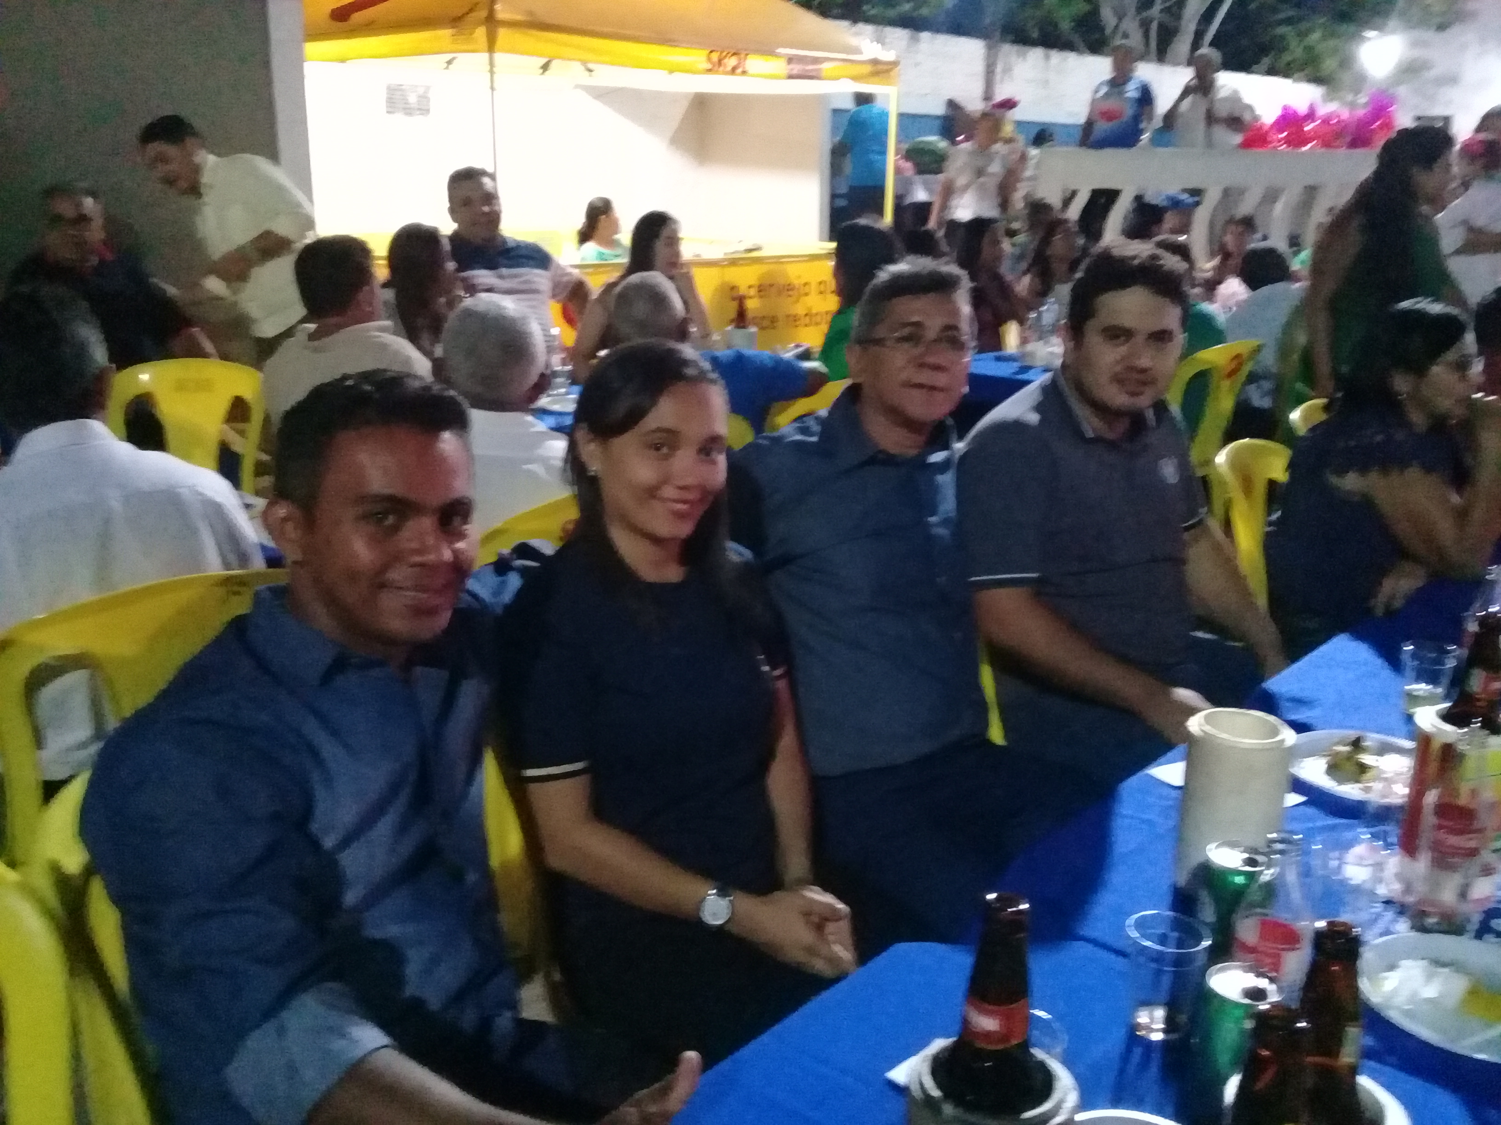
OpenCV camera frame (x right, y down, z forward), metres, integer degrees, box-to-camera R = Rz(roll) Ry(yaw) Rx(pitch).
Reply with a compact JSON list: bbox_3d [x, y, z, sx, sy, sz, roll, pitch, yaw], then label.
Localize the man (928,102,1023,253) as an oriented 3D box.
[{"bbox_3d":[1.387,-1.863,8.338,0.550,1.730,0.380,4,17,12],"label":"man"}]

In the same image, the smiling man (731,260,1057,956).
[{"bbox_3d":[0.297,0.262,1.860,0.550,1.316,0.800,-11,18,-37],"label":"smiling man"}]

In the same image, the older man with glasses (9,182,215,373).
[{"bbox_3d":[-1.798,-0.380,3.818,0.600,1.348,0.750,-8,17,-30],"label":"older man with glasses"}]

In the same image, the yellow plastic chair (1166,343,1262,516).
[{"bbox_3d":[1.384,-0.318,4.569,0.520,0.880,0.440,14,21,39],"label":"yellow plastic chair"}]

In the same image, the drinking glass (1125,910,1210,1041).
[{"bbox_3d":[0.342,0.346,1.115,0.068,0.089,0.068,1,15,0],"label":"drinking glass"}]

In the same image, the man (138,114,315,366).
[{"bbox_3d":[-1.697,-0.731,4.614,0.620,1.570,0.500,-12,20,-37],"label":"man"}]

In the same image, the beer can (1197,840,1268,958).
[{"bbox_3d":[0.421,0.313,1.180,0.066,0.122,0.066,1,15,0],"label":"beer can"}]

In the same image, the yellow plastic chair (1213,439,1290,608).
[{"bbox_3d":[1.303,0.208,2.978,0.530,0.880,0.440,13,19,40],"label":"yellow plastic chair"}]

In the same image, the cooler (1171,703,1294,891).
[{"bbox_3d":[0.469,0.242,1.310,0.101,0.175,0.101,1,16,0],"label":"cooler"}]

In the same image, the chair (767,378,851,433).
[{"bbox_3d":[0.003,-0.081,3.696,0.520,0.880,0.440,14,21,39],"label":"chair"}]

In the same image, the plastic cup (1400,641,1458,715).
[{"bbox_3d":[0.919,0.157,1.814,0.076,0.085,0.076,1,15,0],"label":"plastic cup"}]

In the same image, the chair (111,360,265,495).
[{"bbox_3d":[-1.636,-0.150,3.782,0.440,0.880,0.530,-12,19,-41],"label":"chair"}]

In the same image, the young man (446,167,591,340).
[{"bbox_3d":[-0.829,-0.566,4.426,0.600,1.380,0.780,1,16,0],"label":"young man"}]

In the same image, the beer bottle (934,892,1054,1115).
[{"bbox_3d":[0.149,0.337,0.830,0.074,0.288,0.074,1,16,0],"label":"beer bottle"}]

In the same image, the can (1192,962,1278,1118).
[{"bbox_3d":[0.356,0.363,0.985,0.066,0.122,0.066,1,15,0],"label":"can"}]

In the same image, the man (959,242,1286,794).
[{"bbox_3d":[0.634,0.227,1.907,0.530,1.310,0.770,-12,21,-38],"label":"man"}]

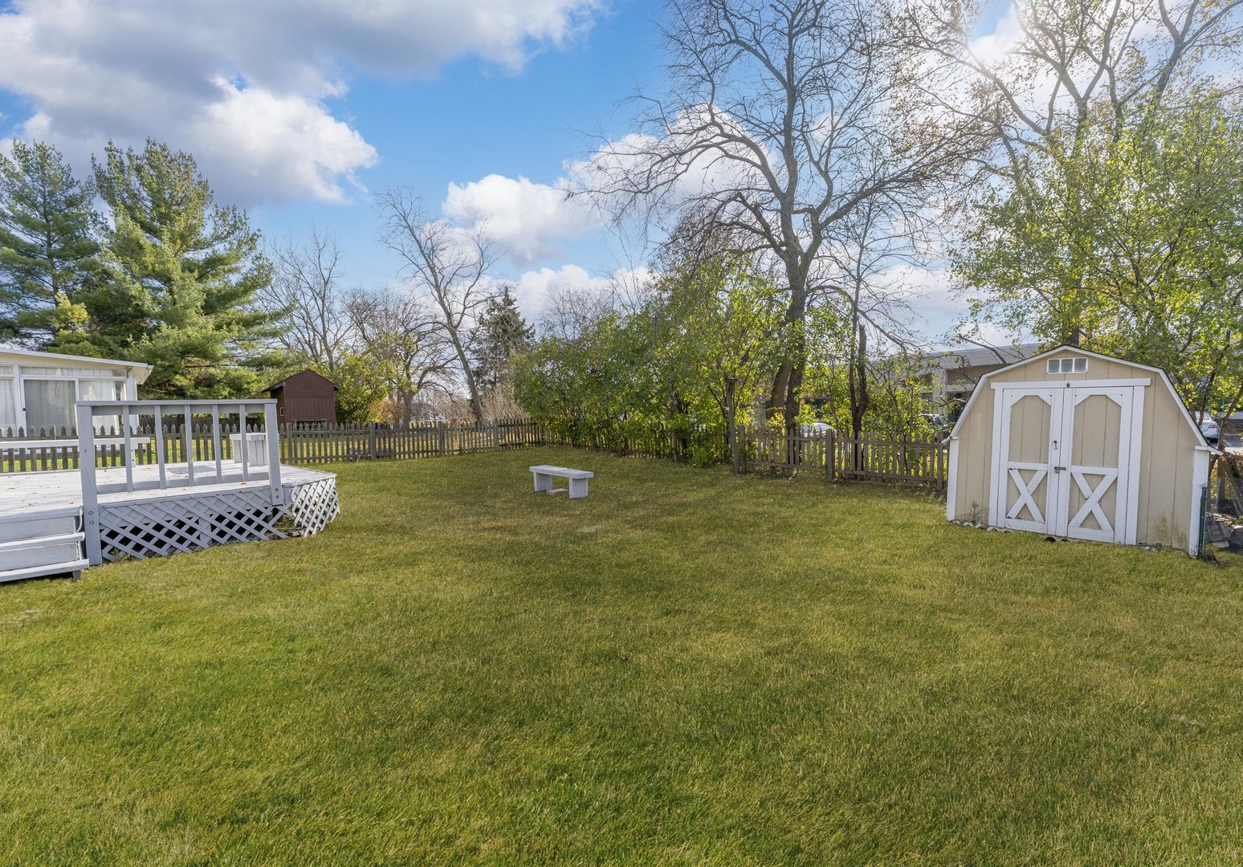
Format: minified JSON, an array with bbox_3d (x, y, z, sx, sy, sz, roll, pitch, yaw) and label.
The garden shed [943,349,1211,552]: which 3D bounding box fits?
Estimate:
[{"bbox_3d":[6.510,0.051,7.350,2.300,2.500,2.700,-4,5,-45],"label":"garden shed"}]

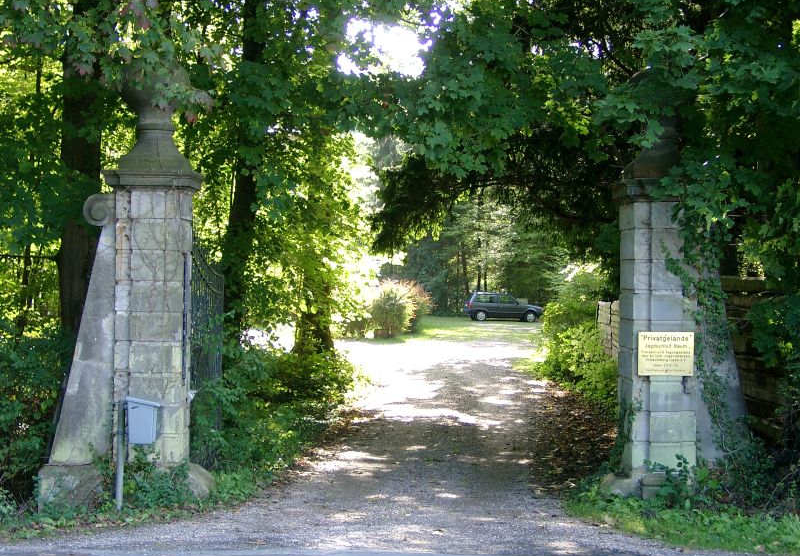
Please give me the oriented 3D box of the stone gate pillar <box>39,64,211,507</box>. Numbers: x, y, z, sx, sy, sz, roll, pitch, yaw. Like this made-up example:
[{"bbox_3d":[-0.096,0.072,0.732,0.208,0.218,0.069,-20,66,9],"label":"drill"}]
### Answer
[{"bbox_3d":[-2.360,0.030,12.050,1.360,3.780,0.920,1,0,0],"label":"stone gate pillar"}]

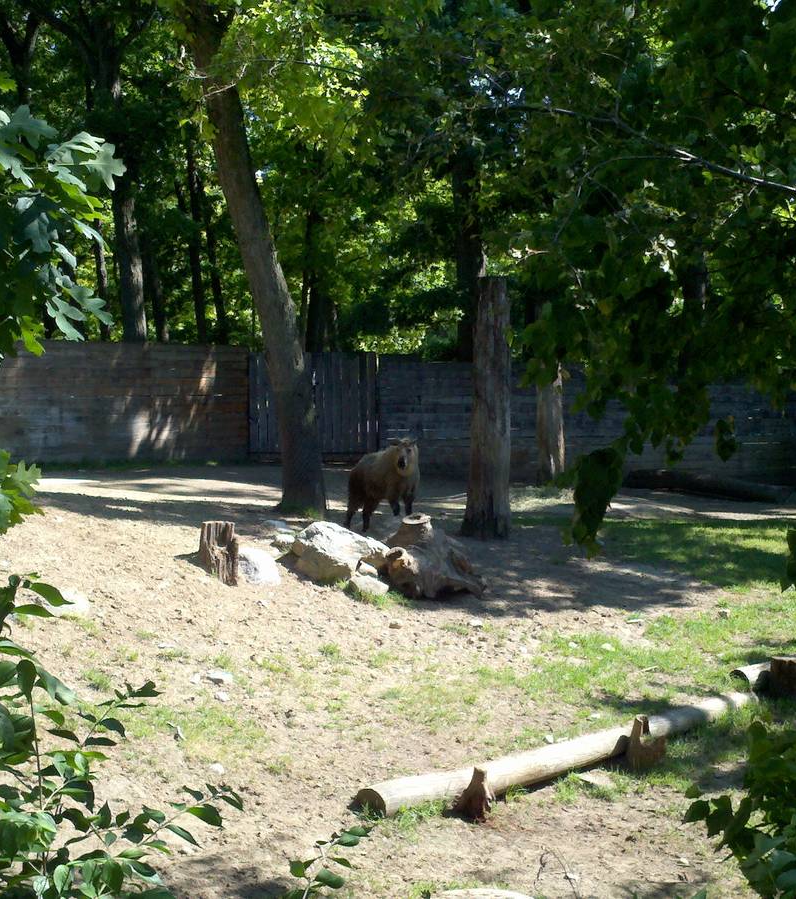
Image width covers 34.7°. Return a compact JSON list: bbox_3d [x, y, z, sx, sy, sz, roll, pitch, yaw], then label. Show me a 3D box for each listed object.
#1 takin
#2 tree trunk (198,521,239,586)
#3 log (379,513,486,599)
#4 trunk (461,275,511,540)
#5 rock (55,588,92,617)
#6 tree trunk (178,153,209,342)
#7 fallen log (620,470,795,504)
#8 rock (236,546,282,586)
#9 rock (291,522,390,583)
[{"bbox_3d":[-0.225,0.501,17.000,0.600,1.200,1.550,-2,5,-30],"label":"takin"},{"bbox_3d":[-2.016,1.166,14.300,0.420,0.690,0.420,0,4,0],"label":"tree trunk"},{"bbox_3d":[0.370,1.214,14.200,1.150,0.800,0.950,0,4,0],"label":"log"},{"bbox_3d":[1.160,-0.540,16.400,0.600,3.360,0.600,0,3,4],"label":"trunk"},{"bbox_3d":[-3.288,1.534,12.800,0.420,0.260,0.340,0,4,0],"label":"rock"},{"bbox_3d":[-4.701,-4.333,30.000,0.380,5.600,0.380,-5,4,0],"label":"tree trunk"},{"bbox_3d":[5.066,0.628,21.150,3.000,0.400,0.420,5,7,36],"label":"fallen log"},{"bbox_3d":[-1.552,1.321,14.300,0.480,0.360,0.420,0,4,0],"label":"rock"},{"bbox_3d":[-0.651,1.189,14.400,1.050,0.550,0.750,-1,4,-14],"label":"rock"}]

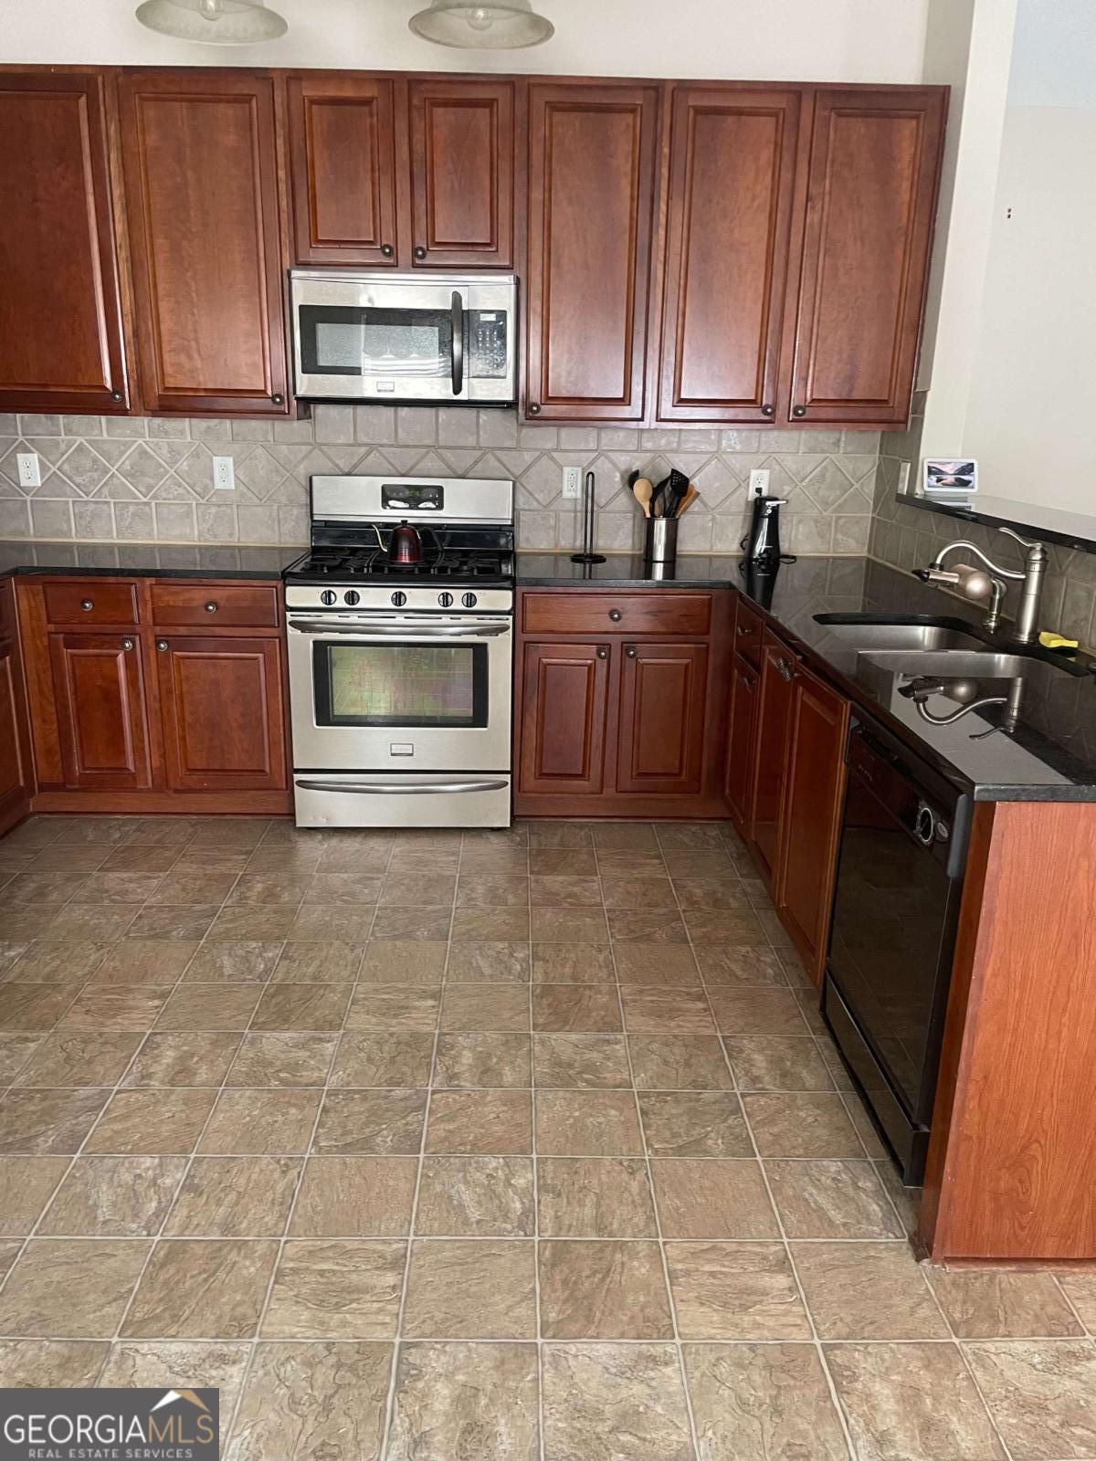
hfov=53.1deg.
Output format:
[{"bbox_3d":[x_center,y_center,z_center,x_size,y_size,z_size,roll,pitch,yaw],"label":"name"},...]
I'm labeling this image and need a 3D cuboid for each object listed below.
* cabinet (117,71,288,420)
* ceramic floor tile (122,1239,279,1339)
[{"bbox_3d":[-1.125,-1.632,3.780,0.534,1.053,0.342,1,17,-2],"label":"cabinet"},{"bbox_3d":[-0.595,0.970,1.903,0.222,0.010,0.222,1,17,-2],"label":"ceramic floor tile"}]

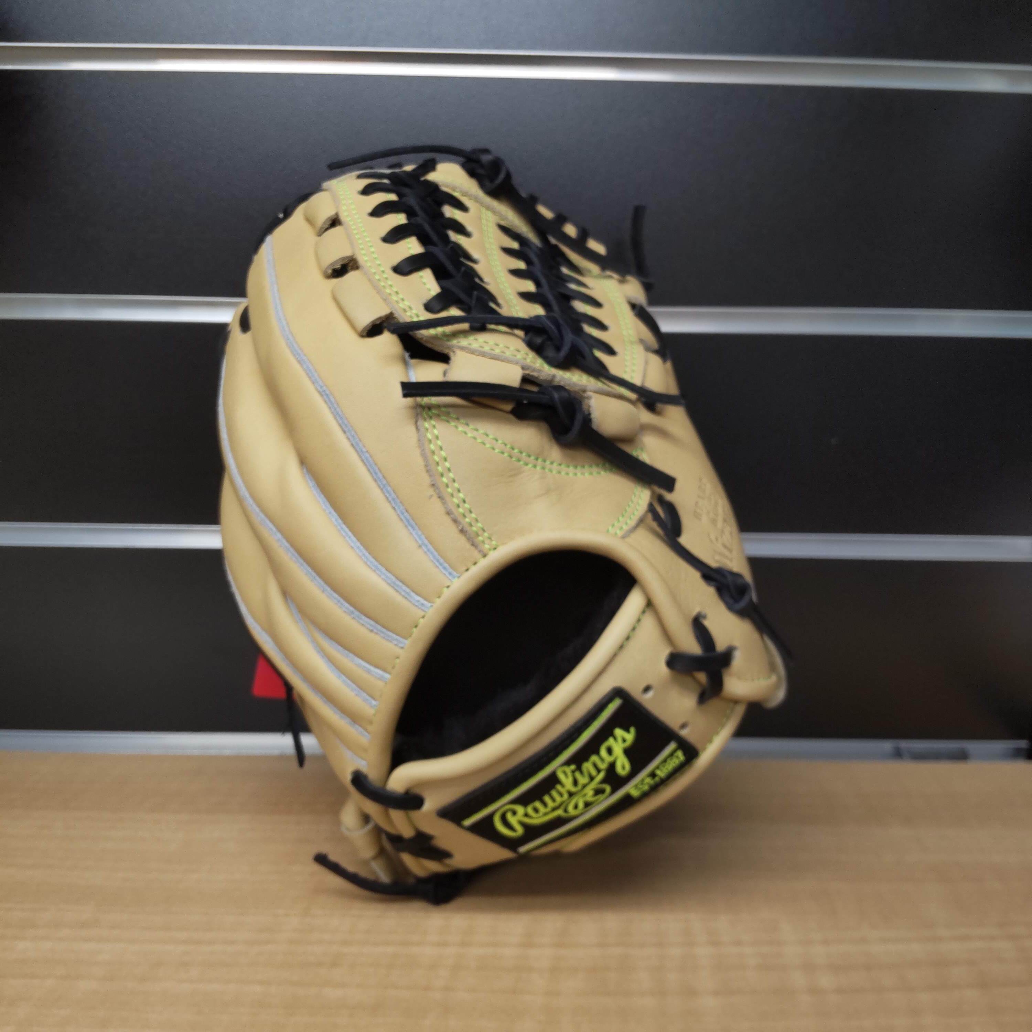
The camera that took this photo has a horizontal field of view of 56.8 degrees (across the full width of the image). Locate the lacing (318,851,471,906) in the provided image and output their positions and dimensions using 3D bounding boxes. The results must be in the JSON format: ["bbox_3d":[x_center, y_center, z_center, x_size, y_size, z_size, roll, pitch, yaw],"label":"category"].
[{"bbox_3d":[-0.043,0.129,0.344,0.056,0.015,0.018,4,12,13],"label":"lacing"}]

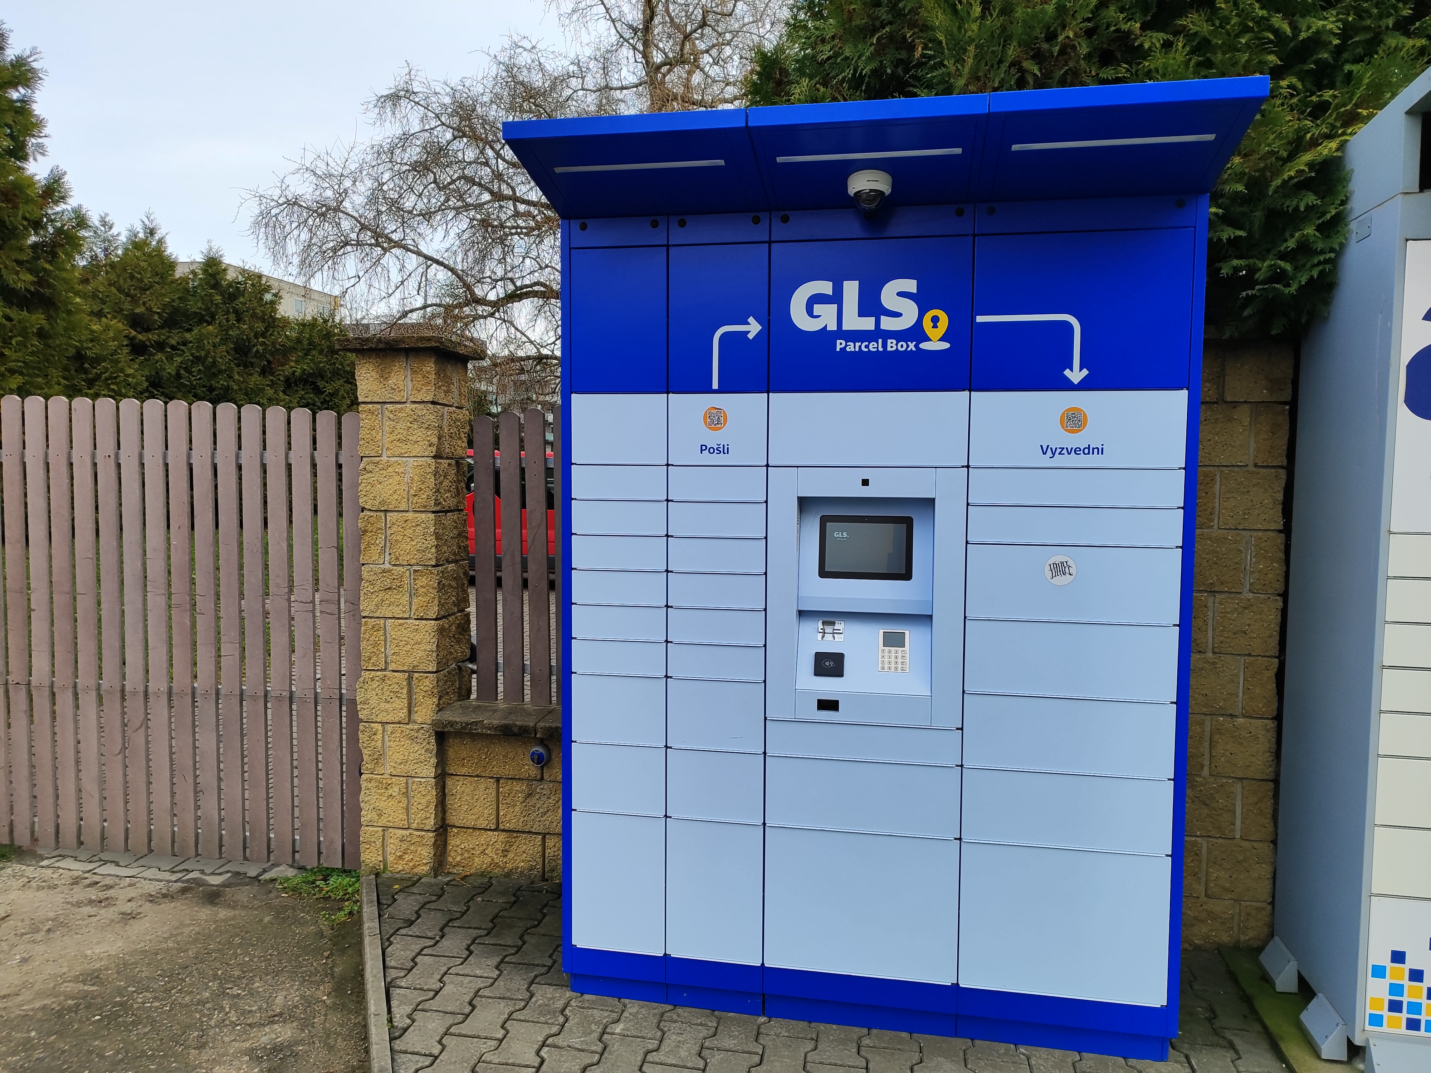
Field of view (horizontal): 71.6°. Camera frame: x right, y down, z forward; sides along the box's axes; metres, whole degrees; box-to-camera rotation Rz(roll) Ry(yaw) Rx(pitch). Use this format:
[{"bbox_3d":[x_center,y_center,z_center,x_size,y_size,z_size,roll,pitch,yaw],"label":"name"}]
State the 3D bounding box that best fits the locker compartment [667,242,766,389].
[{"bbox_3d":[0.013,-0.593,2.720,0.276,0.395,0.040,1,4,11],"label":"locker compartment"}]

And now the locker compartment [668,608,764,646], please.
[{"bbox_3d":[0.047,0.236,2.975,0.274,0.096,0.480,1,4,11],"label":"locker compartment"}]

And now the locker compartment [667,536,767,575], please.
[{"bbox_3d":[0.049,0.039,2.982,0.275,0.093,0.480,1,4,11],"label":"locker compartment"}]

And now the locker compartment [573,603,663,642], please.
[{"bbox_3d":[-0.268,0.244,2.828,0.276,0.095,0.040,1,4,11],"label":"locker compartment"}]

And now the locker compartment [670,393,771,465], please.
[{"bbox_3d":[0.051,-0.308,2.960,0.275,0.193,0.480,1,4,11],"label":"locker compartment"}]

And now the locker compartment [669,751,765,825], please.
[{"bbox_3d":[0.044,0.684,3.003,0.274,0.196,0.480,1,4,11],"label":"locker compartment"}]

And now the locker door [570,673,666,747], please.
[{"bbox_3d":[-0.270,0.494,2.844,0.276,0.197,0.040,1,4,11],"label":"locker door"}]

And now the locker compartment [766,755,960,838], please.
[{"bbox_3d":[0.444,0.695,2.946,0.526,0.195,0.480,1,4,11],"label":"locker compartment"}]

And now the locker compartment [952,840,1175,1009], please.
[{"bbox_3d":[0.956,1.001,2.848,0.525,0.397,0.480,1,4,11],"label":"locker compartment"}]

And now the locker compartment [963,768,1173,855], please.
[{"bbox_3d":[0.965,0.707,2.846,0.524,0.194,0.480,1,4,11],"label":"locker compartment"}]

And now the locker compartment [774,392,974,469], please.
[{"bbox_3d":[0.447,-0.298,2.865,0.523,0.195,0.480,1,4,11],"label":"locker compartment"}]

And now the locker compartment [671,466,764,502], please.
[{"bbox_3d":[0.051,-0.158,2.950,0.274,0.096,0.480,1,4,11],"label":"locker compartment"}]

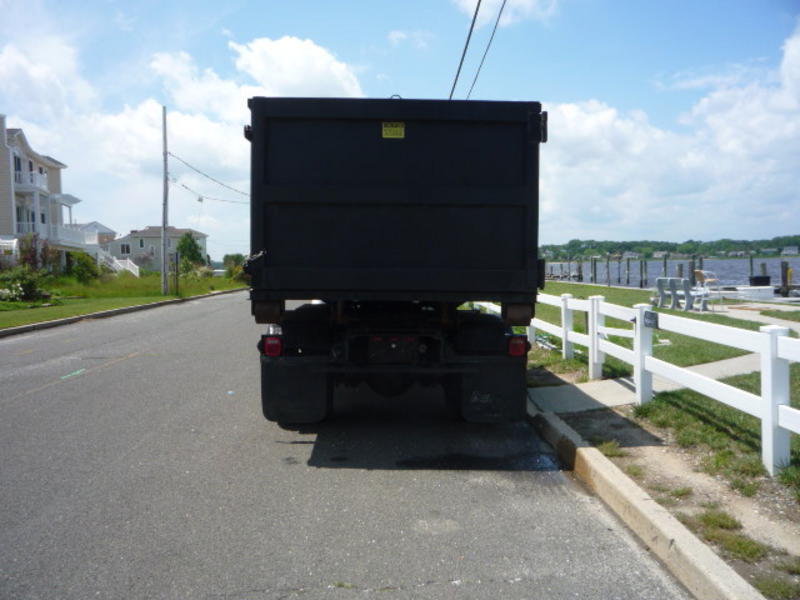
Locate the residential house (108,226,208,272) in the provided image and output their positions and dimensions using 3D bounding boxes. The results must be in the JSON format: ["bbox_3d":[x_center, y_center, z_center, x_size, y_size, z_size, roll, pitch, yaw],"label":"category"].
[{"bbox_3d":[-37.303,-7.540,108.018,12.800,7.600,9.600,-1,3,-2],"label":"residential house"}]

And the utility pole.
[{"bbox_3d":[-10.938,-4.615,32.257,0.260,8.790,0.260,1,3,0],"label":"utility pole"}]

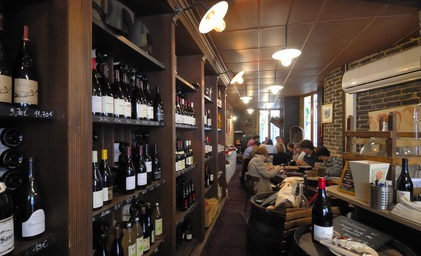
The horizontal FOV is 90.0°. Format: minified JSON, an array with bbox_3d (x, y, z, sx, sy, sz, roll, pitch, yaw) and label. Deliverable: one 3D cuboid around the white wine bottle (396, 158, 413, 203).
[{"bbox_3d":[1.297,0.355,1.400,0.082,0.296,0.082,0,0,-27],"label":"white wine bottle"}]

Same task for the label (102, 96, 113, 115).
[{"bbox_3d":[-0.556,-0.122,1.152,0.020,0.089,0.078,0,-1,38],"label":"label"}]

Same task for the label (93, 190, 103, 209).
[{"bbox_3d":[-0.580,0.376,1.109,0.024,0.083,0.073,0,0,24],"label":"label"}]

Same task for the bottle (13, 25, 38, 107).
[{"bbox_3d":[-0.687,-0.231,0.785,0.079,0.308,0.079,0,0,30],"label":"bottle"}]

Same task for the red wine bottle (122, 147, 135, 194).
[{"bbox_3d":[-0.539,0.277,1.400,0.081,0.300,0.081,-1,-1,40],"label":"red wine bottle"}]

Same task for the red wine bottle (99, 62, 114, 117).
[{"bbox_3d":[-0.584,-0.208,1.180,0.080,0.300,0.080,-1,-1,40],"label":"red wine bottle"}]

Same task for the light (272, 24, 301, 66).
[{"bbox_3d":[0.874,-0.949,2.420,0.310,0.480,0.310,0,-1,0],"label":"light"}]

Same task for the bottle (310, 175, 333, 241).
[{"bbox_3d":[0.524,0.382,0.980,0.083,0.294,0.083,0,0,15],"label":"bottle"}]

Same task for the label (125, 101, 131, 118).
[{"bbox_3d":[-0.545,-0.120,1.397,0.024,0.102,0.073,0,0,27],"label":"label"}]

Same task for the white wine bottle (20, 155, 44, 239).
[{"bbox_3d":[-0.685,0.264,0.805,0.082,0.299,0.082,0,0,24],"label":"white wine bottle"}]

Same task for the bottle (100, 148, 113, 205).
[{"bbox_3d":[-0.606,0.275,1.210,0.080,0.300,0.080,-1,-1,40],"label":"bottle"}]

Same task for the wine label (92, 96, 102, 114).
[{"bbox_3d":[-0.575,-0.117,1.071,0.020,0.085,0.078,0,-1,38],"label":"wine label"}]

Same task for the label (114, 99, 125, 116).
[{"bbox_3d":[-0.555,-0.127,1.312,0.024,0.102,0.073,0,0,27],"label":"label"}]

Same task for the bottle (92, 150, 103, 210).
[{"bbox_3d":[-0.618,0.274,1.127,0.080,0.300,0.080,-1,-1,40],"label":"bottle"}]

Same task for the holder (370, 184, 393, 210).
[{"bbox_3d":[1.060,0.416,1.300,0.112,0.135,0.112,0,-1,39],"label":"holder"}]

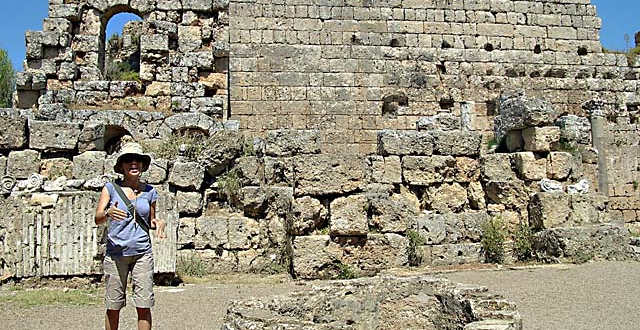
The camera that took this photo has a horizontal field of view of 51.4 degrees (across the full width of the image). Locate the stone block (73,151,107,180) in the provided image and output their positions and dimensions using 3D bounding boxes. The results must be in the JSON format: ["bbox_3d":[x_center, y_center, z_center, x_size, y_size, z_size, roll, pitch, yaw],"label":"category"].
[{"bbox_3d":[-3.052,-0.001,8.900,0.395,0.358,0.420,0,1,-11],"label":"stone block"}]

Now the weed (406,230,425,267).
[{"bbox_3d":[1.349,1.178,9.400,0.257,0.529,0.220,0,0,-9],"label":"weed"}]

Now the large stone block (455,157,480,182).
[{"bbox_3d":[2.073,0.067,9.745,0.403,0.352,0.400,-1,1,-13],"label":"large stone block"}]

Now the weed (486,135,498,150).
[{"bbox_3d":[2.640,-0.344,10.185,0.183,0.214,0.170,0,0,-8],"label":"weed"}]

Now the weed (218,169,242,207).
[{"bbox_3d":[-1.169,0.291,8.600,0.280,0.430,0.250,0,2,-10],"label":"weed"}]

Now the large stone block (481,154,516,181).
[{"bbox_3d":[2.556,0.035,9.838,0.541,0.403,0.420,0,0,-9],"label":"large stone block"}]

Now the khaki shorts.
[{"bbox_3d":[-1.475,0.883,5.150,0.380,0.440,0.270,0,1,-11],"label":"khaki shorts"}]

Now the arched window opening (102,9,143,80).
[{"bbox_3d":[-3.400,-2.046,11.493,0.671,1.277,0.600,-1,1,-13],"label":"arched window opening"}]

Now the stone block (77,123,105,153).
[{"bbox_3d":[-3.174,-0.357,9.295,0.351,0.396,0.400,-1,1,-13],"label":"stone block"}]

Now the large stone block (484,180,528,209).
[{"bbox_3d":[2.757,0.436,9.840,0.639,0.436,0.480,0,0,-8],"label":"large stone block"}]

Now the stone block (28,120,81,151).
[{"bbox_3d":[-3.766,-0.418,9.440,0.724,0.446,0.480,0,0,-8],"label":"stone block"}]

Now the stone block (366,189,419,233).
[{"bbox_3d":[0.963,0.645,9.300,0.688,0.550,0.500,0,1,-11],"label":"stone block"}]

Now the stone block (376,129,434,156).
[{"bbox_3d":[1.187,-0.309,9.350,0.730,0.360,0.450,0,2,-10],"label":"stone block"}]

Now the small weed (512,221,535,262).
[{"bbox_3d":[2.979,1.130,9.750,0.280,0.550,0.270,0,1,-11],"label":"small weed"}]

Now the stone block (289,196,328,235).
[{"bbox_3d":[-0.171,0.658,8.820,0.475,0.504,0.450,-1,1,-13],"label":"stone block"}]

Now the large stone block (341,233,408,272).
[{"bbox_3d":[0.661,1.140,8.925,0.926,0.496,0.500,-1,1,-13],"label":"large stone block"}]

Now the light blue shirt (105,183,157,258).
[{"bbox_3d":[-1.433,0.414,5.060,0.407,0.573,0.260,0,0,-18],"label":"light blue shirt"}]

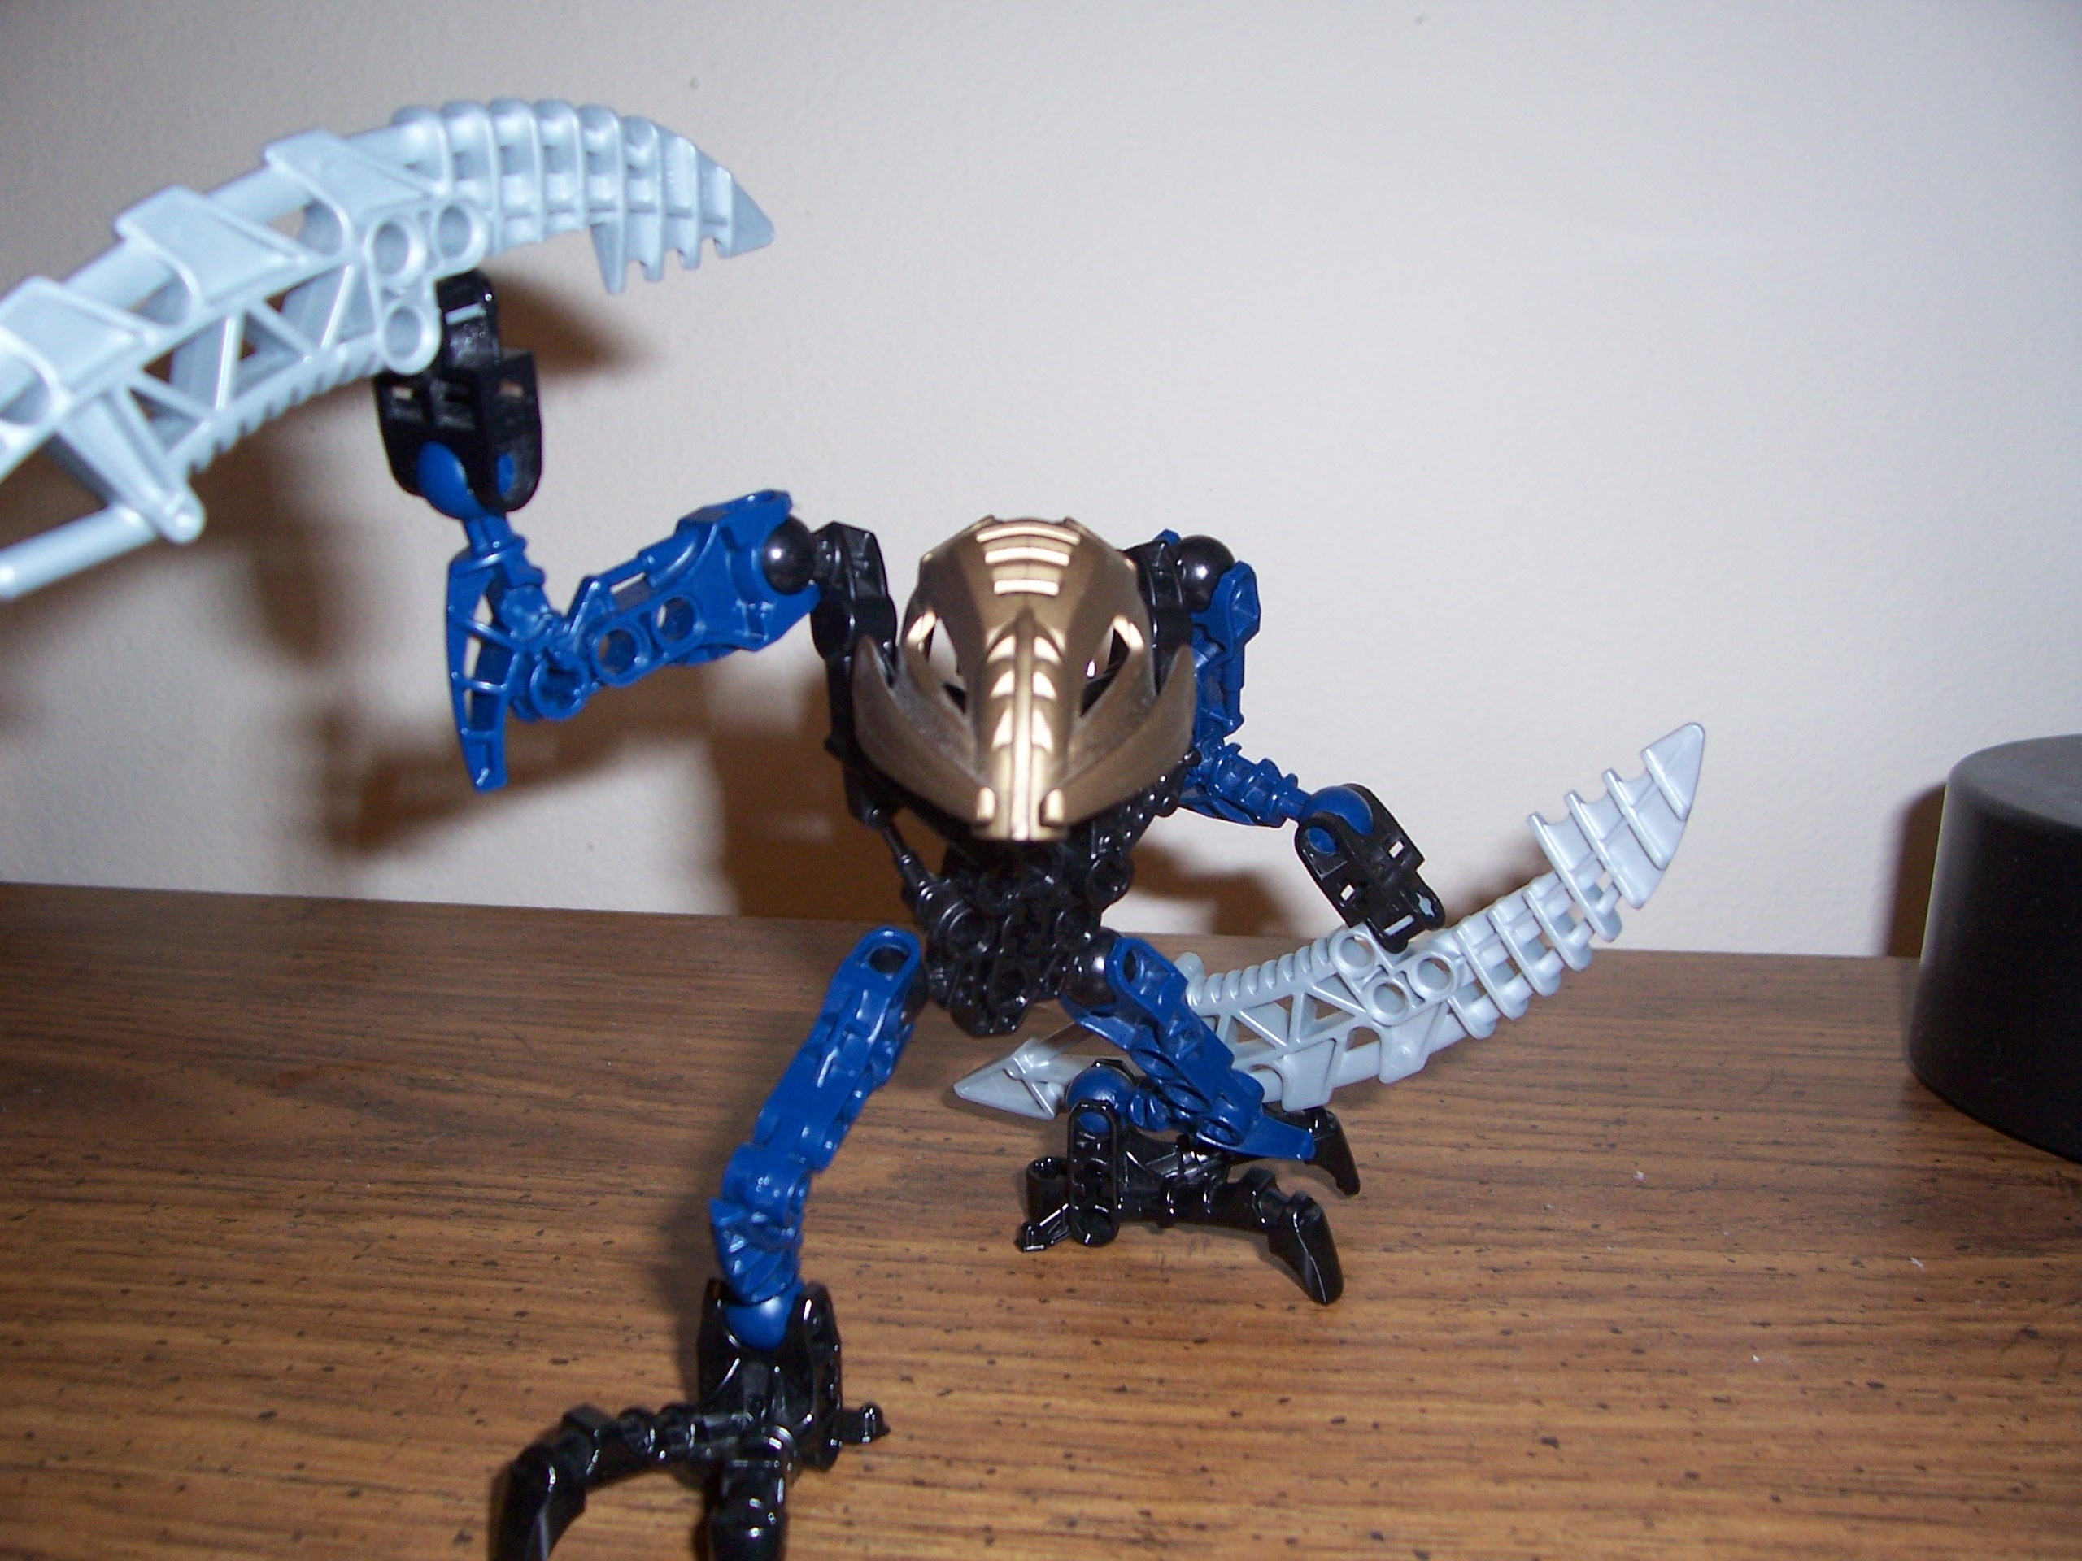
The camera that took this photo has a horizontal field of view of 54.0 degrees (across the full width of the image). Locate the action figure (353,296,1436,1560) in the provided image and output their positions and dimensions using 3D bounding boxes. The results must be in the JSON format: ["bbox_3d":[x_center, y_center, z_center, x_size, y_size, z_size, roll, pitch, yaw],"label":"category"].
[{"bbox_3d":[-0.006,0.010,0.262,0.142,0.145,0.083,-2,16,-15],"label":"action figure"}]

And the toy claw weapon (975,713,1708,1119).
[{"bbox_3d":[0.041,0.032,0.295,0.133,0.032,0.014,-30,-1,31],"label":"toy claw weapon"}]

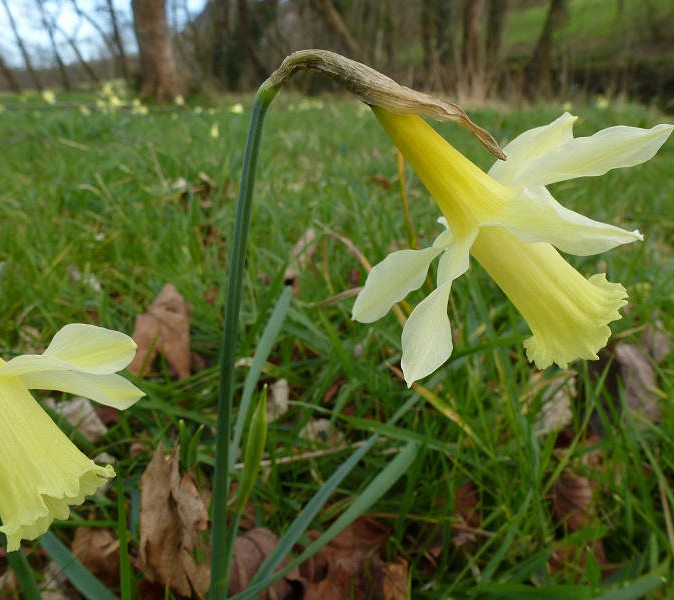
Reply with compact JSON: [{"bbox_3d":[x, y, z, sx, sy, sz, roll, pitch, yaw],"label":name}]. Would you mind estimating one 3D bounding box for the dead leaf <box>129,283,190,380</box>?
[{"bbox_3d":[-0.121,0.021,0.378,0.042,0.058,0.025,-3,21,-9],"label":"dead leaf"}]

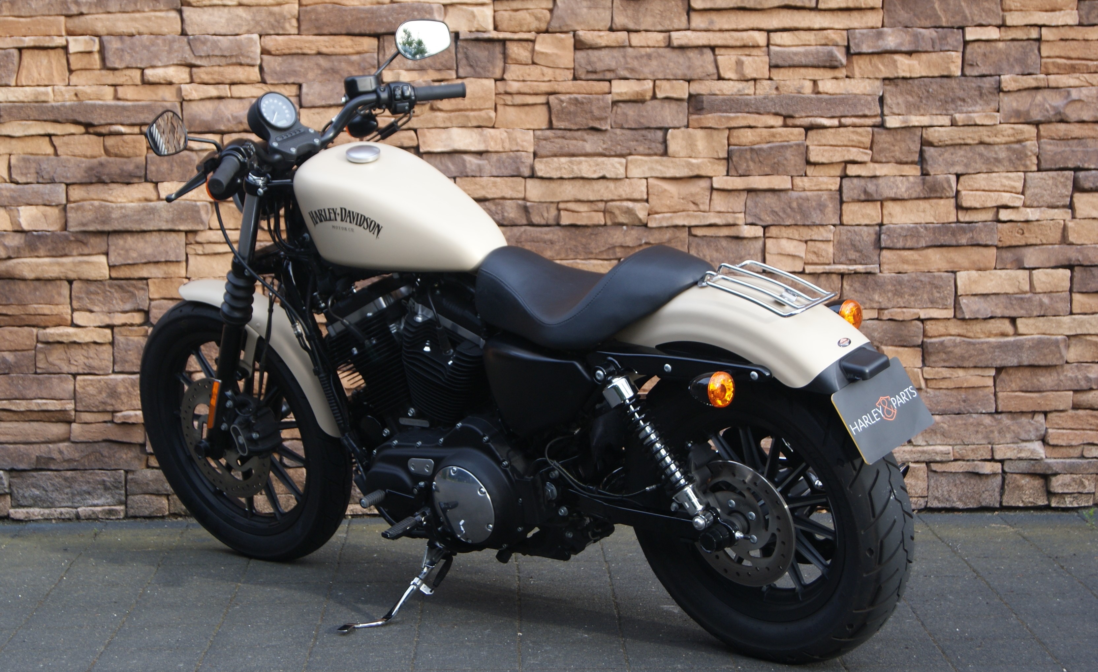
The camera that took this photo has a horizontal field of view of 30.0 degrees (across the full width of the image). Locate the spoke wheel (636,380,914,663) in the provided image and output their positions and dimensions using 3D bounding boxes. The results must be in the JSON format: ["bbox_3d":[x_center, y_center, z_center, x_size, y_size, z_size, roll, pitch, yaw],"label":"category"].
[{"bbox_3d":[0.412,0.332,3.945,0.645,0.645,0.150,4,20,41],"label":"spoke wheel"}]

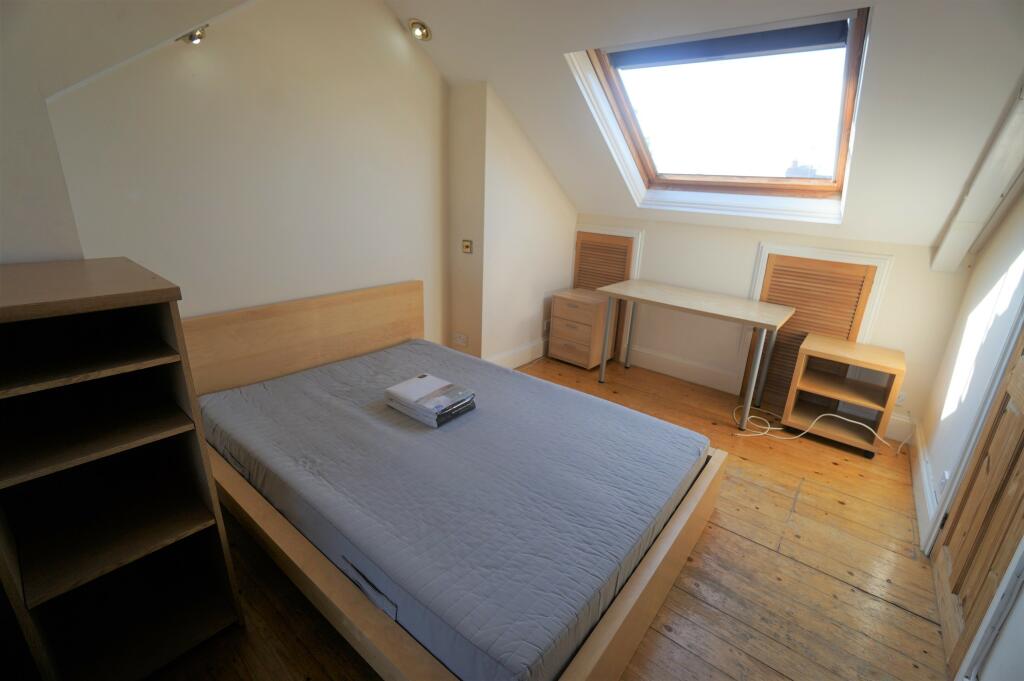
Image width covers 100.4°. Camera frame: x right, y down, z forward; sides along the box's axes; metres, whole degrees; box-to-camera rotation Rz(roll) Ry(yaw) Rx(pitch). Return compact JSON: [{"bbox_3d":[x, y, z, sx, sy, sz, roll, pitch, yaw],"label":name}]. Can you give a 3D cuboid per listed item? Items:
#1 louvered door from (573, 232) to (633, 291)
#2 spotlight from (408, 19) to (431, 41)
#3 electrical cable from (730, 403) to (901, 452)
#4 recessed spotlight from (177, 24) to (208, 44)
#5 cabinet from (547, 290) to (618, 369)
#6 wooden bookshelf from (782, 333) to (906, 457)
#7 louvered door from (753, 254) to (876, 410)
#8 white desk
[{"bbox_3d":[0.801,-0.411,3.948,0.561,1.098,0.035,17,24,38],"label":"louvered door"},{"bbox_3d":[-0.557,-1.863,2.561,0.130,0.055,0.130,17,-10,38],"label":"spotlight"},{"bbox_3d":[1.870,0.552,2.693,0.874,0.171,0.513,17,24,38],"label":"electrical cable"},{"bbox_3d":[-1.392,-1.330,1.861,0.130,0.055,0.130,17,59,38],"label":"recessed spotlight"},{"bbox_3d":[0.649,-0.108,3.865,0.454,0.589,0.385,19,25,41],"label":"cabinet"},{"bbox_3d":[2.063,0.335,2.691,0.485,0.595,0.383,17,24,37],"label":"wooden bookshelf"},{"bbox_3d":[1.998,-0.021,2.963,0.588,1.068,0.035,17,24,38],"label":"louvered door"},{"bbox_3d":[1.280,0.060,3.182,1.198,0.749,0.588,17,24,38],"label":"white desk"}]

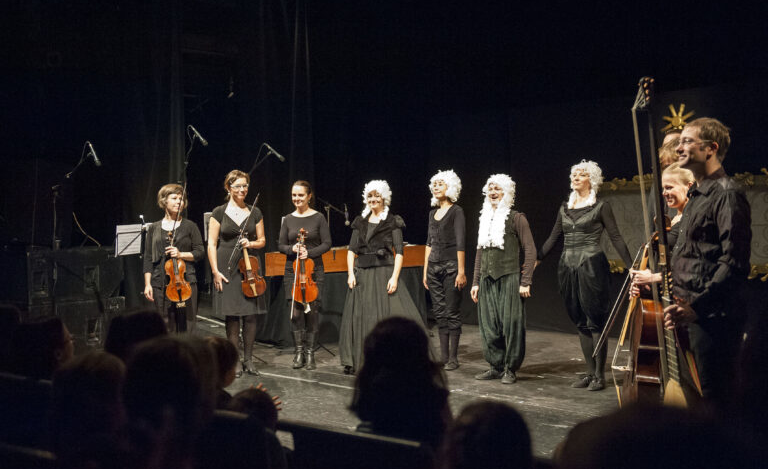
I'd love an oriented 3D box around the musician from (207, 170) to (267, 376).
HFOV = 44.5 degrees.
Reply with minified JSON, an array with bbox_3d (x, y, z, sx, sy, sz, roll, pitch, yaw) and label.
[{"bbox_3d":[-1.221,0.329,7.870,0.480,1.731,0.380,0,1,-12],"label":"musician"}]

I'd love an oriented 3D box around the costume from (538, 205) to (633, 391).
[{"bbox_3d":[1.572,0.458,7.280,0.700,1.475,0.340,0,1,30],"label":"costume"}]

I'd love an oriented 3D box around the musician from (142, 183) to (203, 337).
[{"bbox_3d":[-1.762,0.389,7.850,0.500,1.615,0.380,0,1,-8],"label":"musician"}]

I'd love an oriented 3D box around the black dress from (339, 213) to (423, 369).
[{"bbox_3d":[-0.004,0.489,8.050,0.740,1.356,0.620,0,1,20],"label":"black dress"}]

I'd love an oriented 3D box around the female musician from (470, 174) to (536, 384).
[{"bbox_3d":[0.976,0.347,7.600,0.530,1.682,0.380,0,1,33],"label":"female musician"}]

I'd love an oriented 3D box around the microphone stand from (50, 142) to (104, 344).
[{"bbox_3d":[-2.941,0.149,9.000,0.550,2.083,0.500,0,1,20],"label":"microphone stand"}]

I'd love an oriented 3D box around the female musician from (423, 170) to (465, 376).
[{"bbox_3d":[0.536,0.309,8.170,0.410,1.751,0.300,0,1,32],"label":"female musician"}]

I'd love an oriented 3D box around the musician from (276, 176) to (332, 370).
[{"bbox_3d":[-0.702,0.351,8.280,0.470,1.674,0.360,0,1,3],"label":"musician"}]

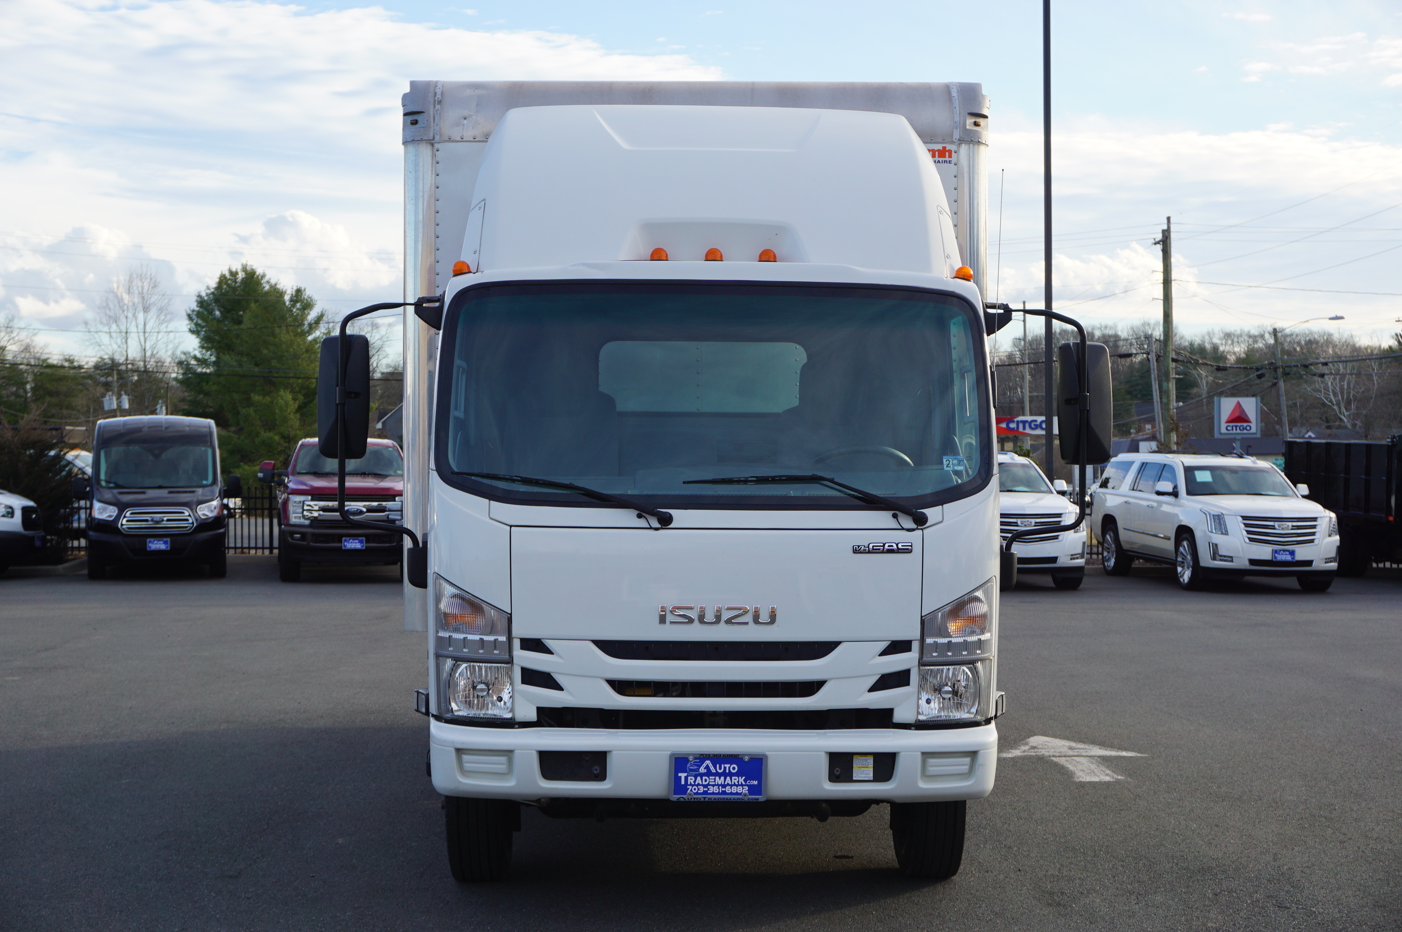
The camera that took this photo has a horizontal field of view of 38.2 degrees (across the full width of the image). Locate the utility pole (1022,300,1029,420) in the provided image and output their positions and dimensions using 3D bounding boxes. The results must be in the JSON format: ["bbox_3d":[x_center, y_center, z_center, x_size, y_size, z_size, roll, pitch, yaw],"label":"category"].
[{"bbox_3d":[19.150,-3.850,119.000,0.300,11.600,0.300,-1,0,0],"label":"utility pole"}]

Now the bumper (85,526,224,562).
[{"bbox_3d":[-7.580,1.070,28.150,1.940,0.500,0.500,0,0,-13],"label":"bumper"}]

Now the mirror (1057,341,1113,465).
[{"bbox_3d":[1.311,-0.213,6.900,0.180,0.415,0.100,0,0,-16],"label":"mirror"}]

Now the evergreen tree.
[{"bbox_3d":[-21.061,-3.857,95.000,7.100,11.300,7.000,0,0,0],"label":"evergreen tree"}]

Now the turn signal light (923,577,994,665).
[{"bbox_3d":[0.851,0.513,6.700,0.250,0.280,0.170,0,0,-8],"label":"turn signal light"}]

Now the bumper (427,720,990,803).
[{"bbox_3d":[0.042,0.981,6.710,1.890,0.250,0.380,0,0,-2],"label":"bumper"}]

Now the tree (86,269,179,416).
[{"bbox_3d":[-32.375,-4.980,115.000,5.300,12.800,5.000,0,0,0],"label":"tree"}]

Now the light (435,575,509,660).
[{"bbox_3d":[-0.771,0.512,6.850,0.252,0.288,0.200,0,0,0],"label":"light"}]

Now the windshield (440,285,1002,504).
[{"bbox_3d":[0.045,-0.243,6.900,1.880,0.780,0.340,0,-11,-2],"label":"windshield"}]

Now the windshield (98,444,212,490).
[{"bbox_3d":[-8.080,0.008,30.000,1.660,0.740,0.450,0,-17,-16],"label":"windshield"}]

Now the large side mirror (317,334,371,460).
[{"bbox_3d":[-1.195,-0.231,6.780,0.175,0.415,0.100,0,0,18],"label":"large side mirror"}]

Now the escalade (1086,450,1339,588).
[{"bbox_3d":[7.330,0.745,29.250,2.060,1.890,5.600,0,0,-6],"label":"escalade"}]

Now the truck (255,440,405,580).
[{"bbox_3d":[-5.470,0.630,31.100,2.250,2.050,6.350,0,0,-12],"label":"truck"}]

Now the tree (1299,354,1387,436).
[{"bbox_3d":[44.416,-3.713,140.000,6.200,7.800,5.500,0,0,0],"label":"tree"}]

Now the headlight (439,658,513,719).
[{"bbox_3d":[-0.757,0.748,6.800,0.250,0.206,0.180,0,0,0],"label":"headlight"}]

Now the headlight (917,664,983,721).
[{"bbox_3d":[0.838,0.760,6.800,0.220,0.195,0.180,0,0,-4],"label":"headlight"}]

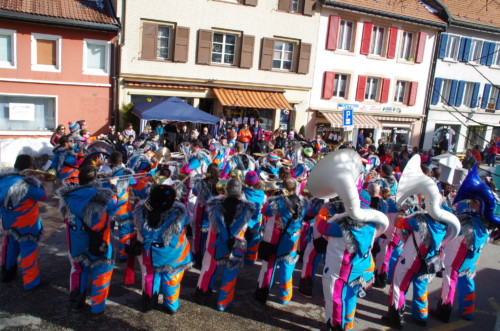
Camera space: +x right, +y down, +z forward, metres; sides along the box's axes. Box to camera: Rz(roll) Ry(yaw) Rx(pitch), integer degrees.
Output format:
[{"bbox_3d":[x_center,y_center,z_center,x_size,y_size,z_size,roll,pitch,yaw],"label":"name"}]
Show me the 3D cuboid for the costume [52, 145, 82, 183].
[{"bbox_3d":[-3.297,0.456,6.853,0.520,1.500,0.550,-1,12,-27],"label":"costume"}]

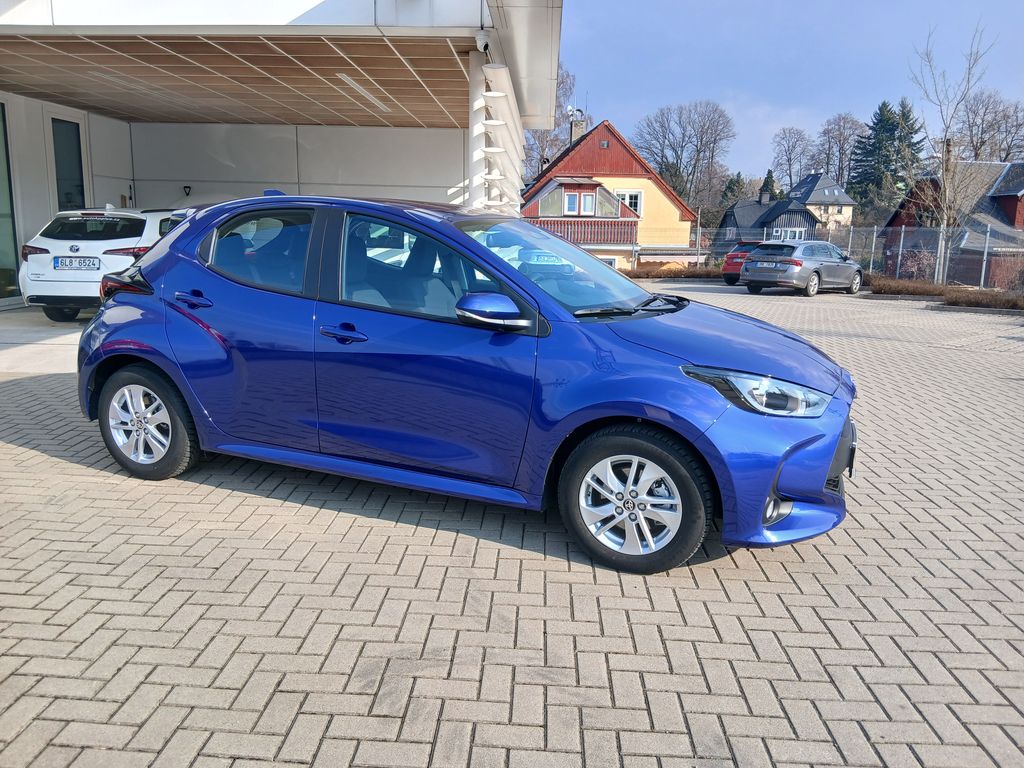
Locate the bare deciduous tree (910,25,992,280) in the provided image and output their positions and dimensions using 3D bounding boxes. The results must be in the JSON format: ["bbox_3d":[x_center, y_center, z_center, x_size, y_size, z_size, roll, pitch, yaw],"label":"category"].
[{"bbox_3d":[13.823,-7.172,24.300,2.600,8.060,2.600,1,11,0],"label":"bare deciduous tree"}]

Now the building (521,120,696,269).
[{"bbox_3d":[4.236,-9.504,41.599,9.000,7.970,9.400,0,11,-4],"label":"building"}]

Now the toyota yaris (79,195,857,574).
[{"bbox_3d":[-0.337,-0.240,4.175,3.940,1.500,1.760,5,12,20],"label":"toyota yaris"}]

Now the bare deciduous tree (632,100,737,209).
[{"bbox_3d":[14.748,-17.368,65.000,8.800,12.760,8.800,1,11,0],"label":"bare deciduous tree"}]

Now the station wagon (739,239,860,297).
[{"bbox_3d":[8.234,-3.316,21.800,4.690,1.480,1.850,-9,15,-42],"label":"station wagon"}]

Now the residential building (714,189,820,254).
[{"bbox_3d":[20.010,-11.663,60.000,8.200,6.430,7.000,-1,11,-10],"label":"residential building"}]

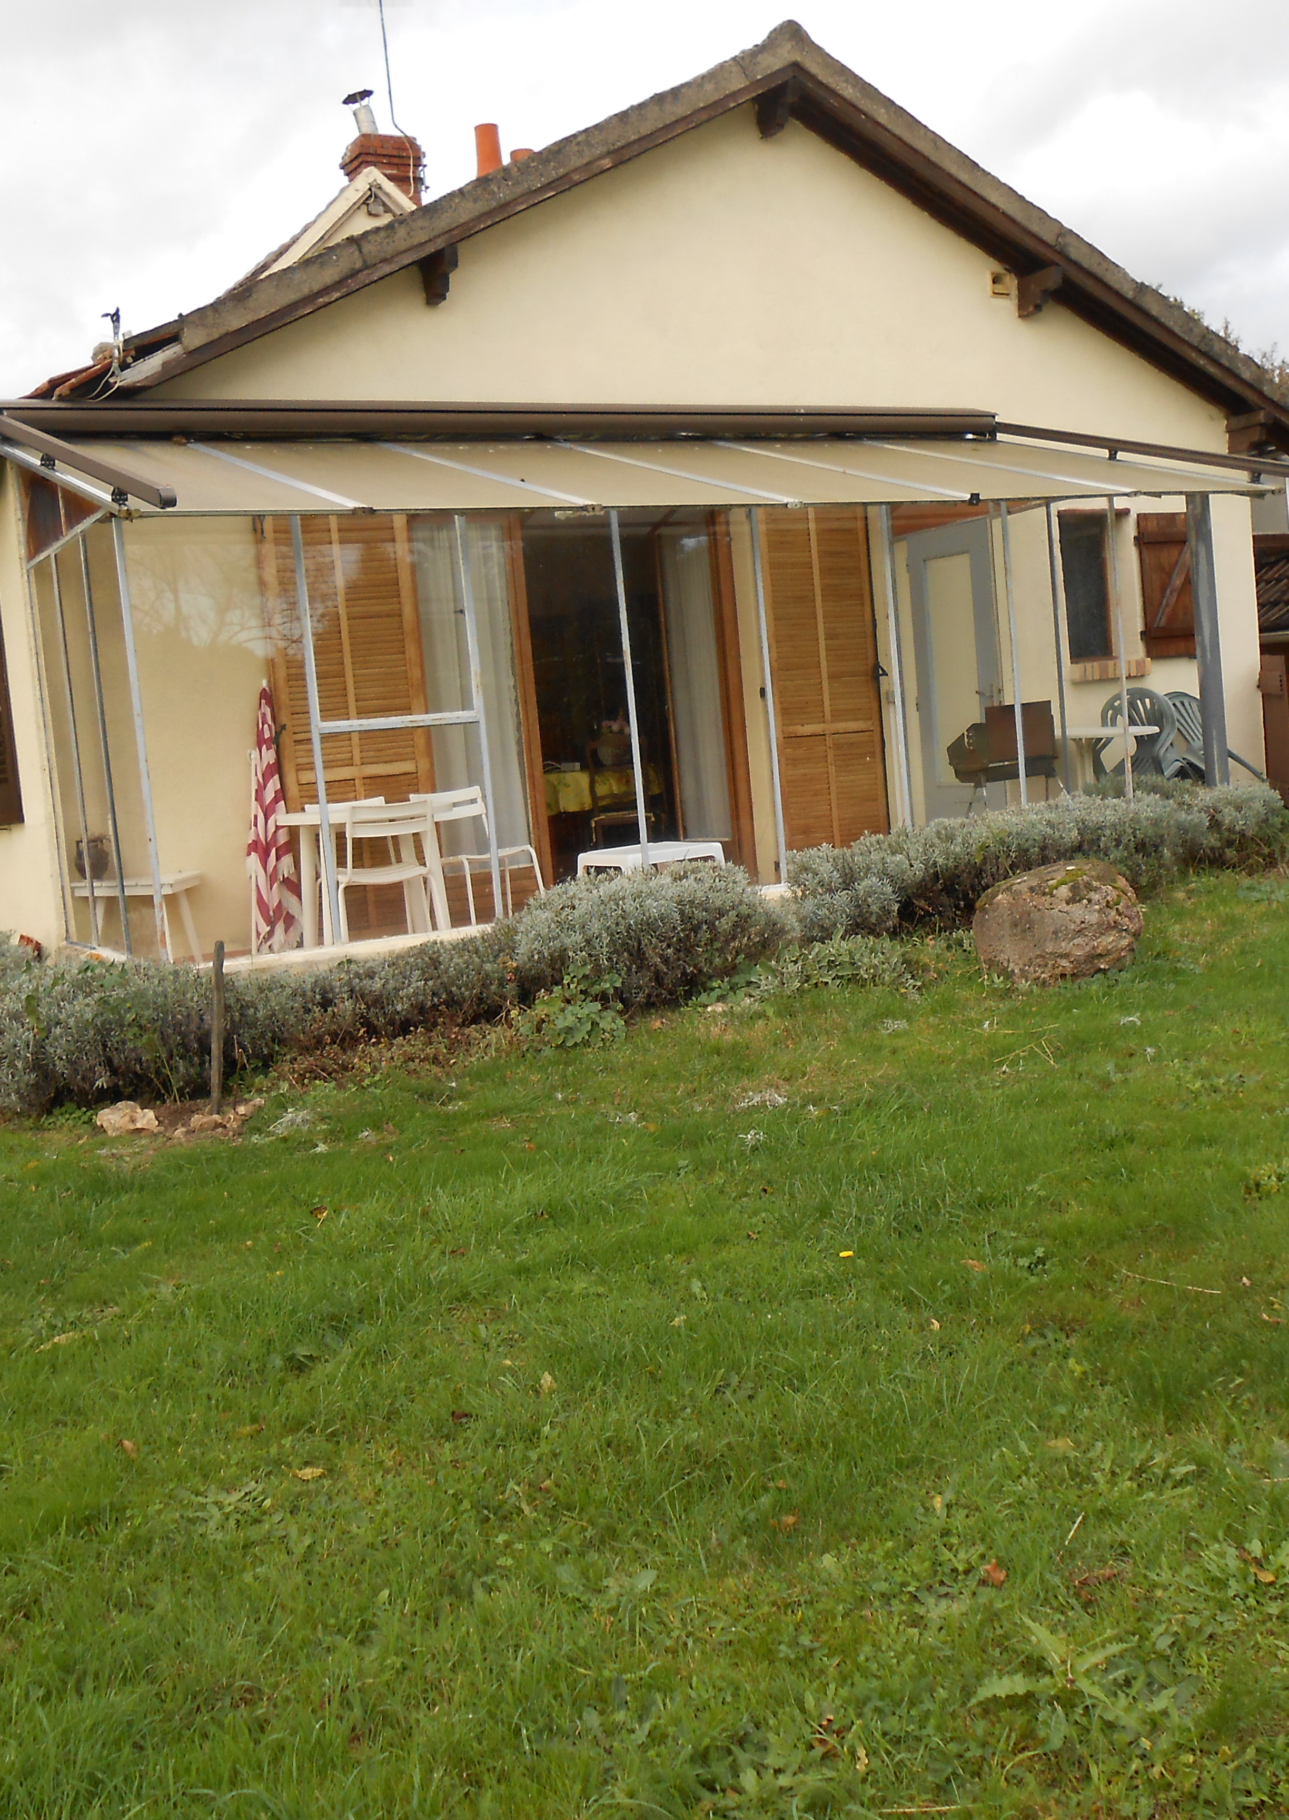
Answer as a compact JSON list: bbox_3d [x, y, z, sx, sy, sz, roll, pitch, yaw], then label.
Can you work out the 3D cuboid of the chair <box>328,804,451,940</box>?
[{"bbox_3d":[-1.178,-0.087,8.218,0.430,0.775,0.510,-8,6,-22],"label":"chair"}]

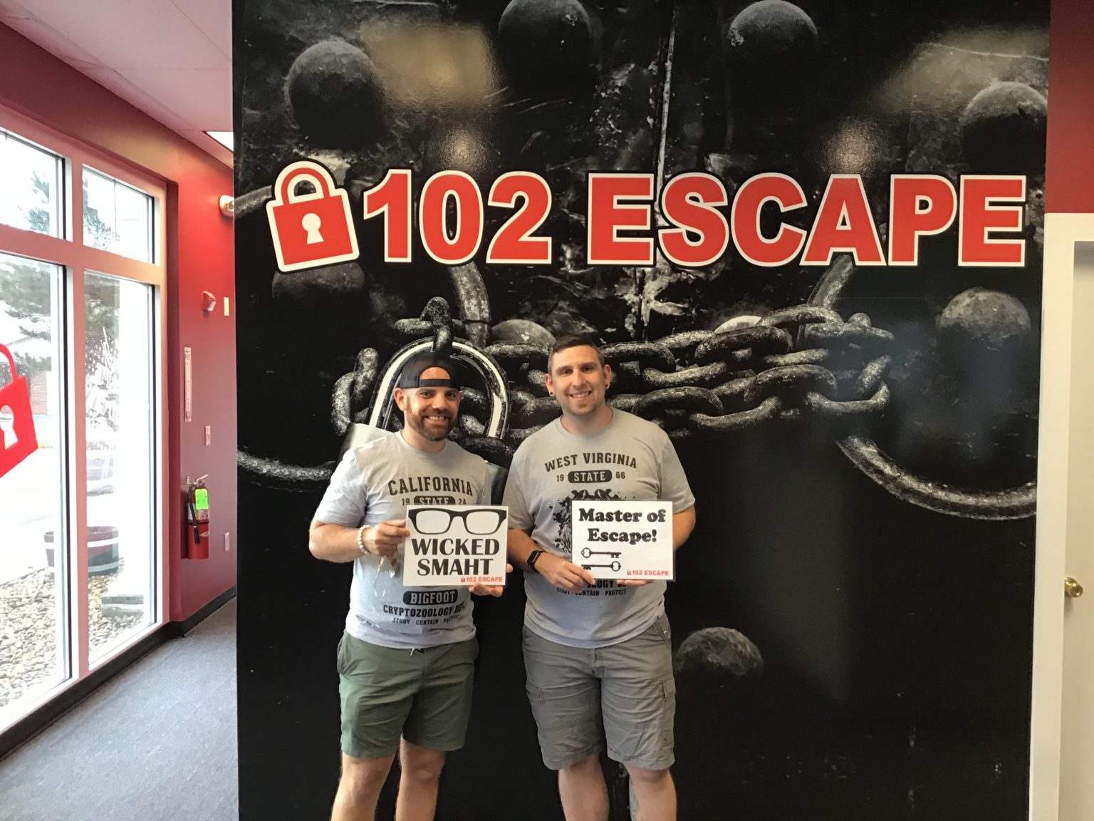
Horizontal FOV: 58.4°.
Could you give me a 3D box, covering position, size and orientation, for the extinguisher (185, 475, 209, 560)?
[{"bbox_3d":[-2.100,0.641,5.900,0.145,0.510,0.170,0,2,3],"label":"extinguisher"}]

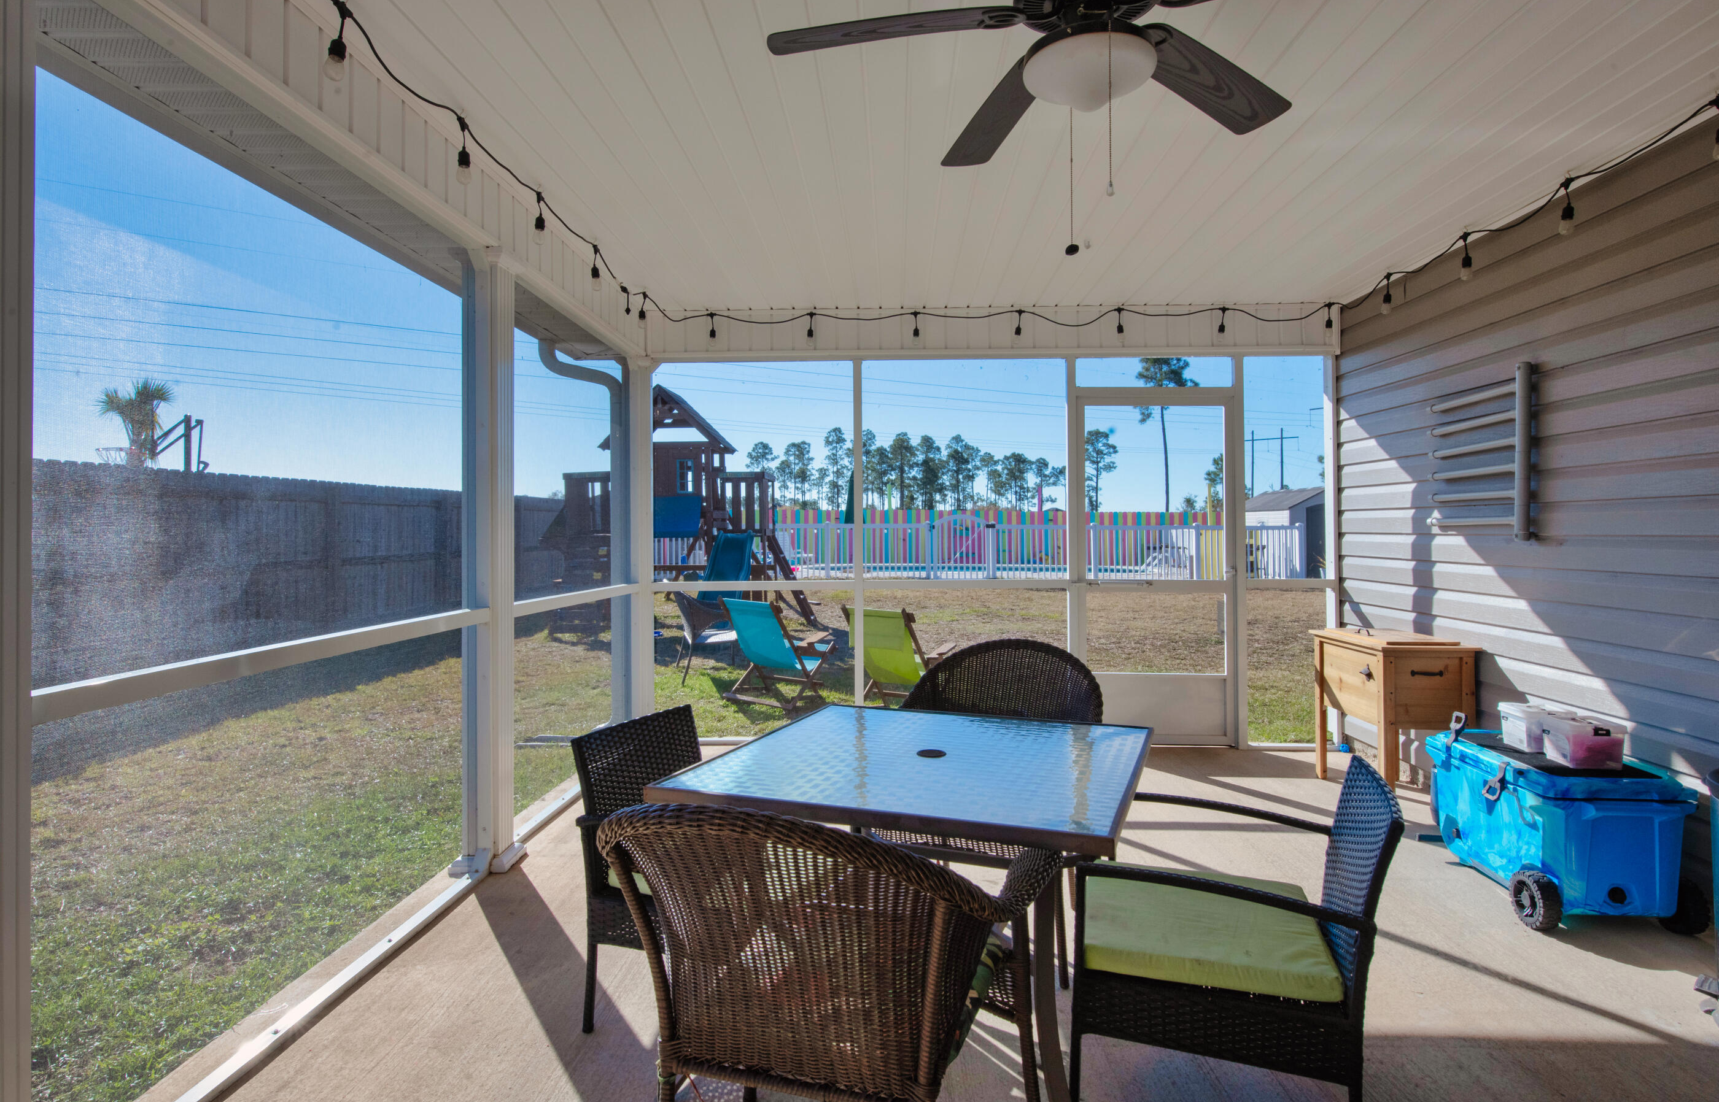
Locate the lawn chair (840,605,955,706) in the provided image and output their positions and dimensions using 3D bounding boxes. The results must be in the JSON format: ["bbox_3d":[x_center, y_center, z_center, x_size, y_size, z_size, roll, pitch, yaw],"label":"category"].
[{"bbox_3d":[0.325,0.801,6.780,0.640,0.800,0.860,1,2,34],"label":"lawn chair"}]

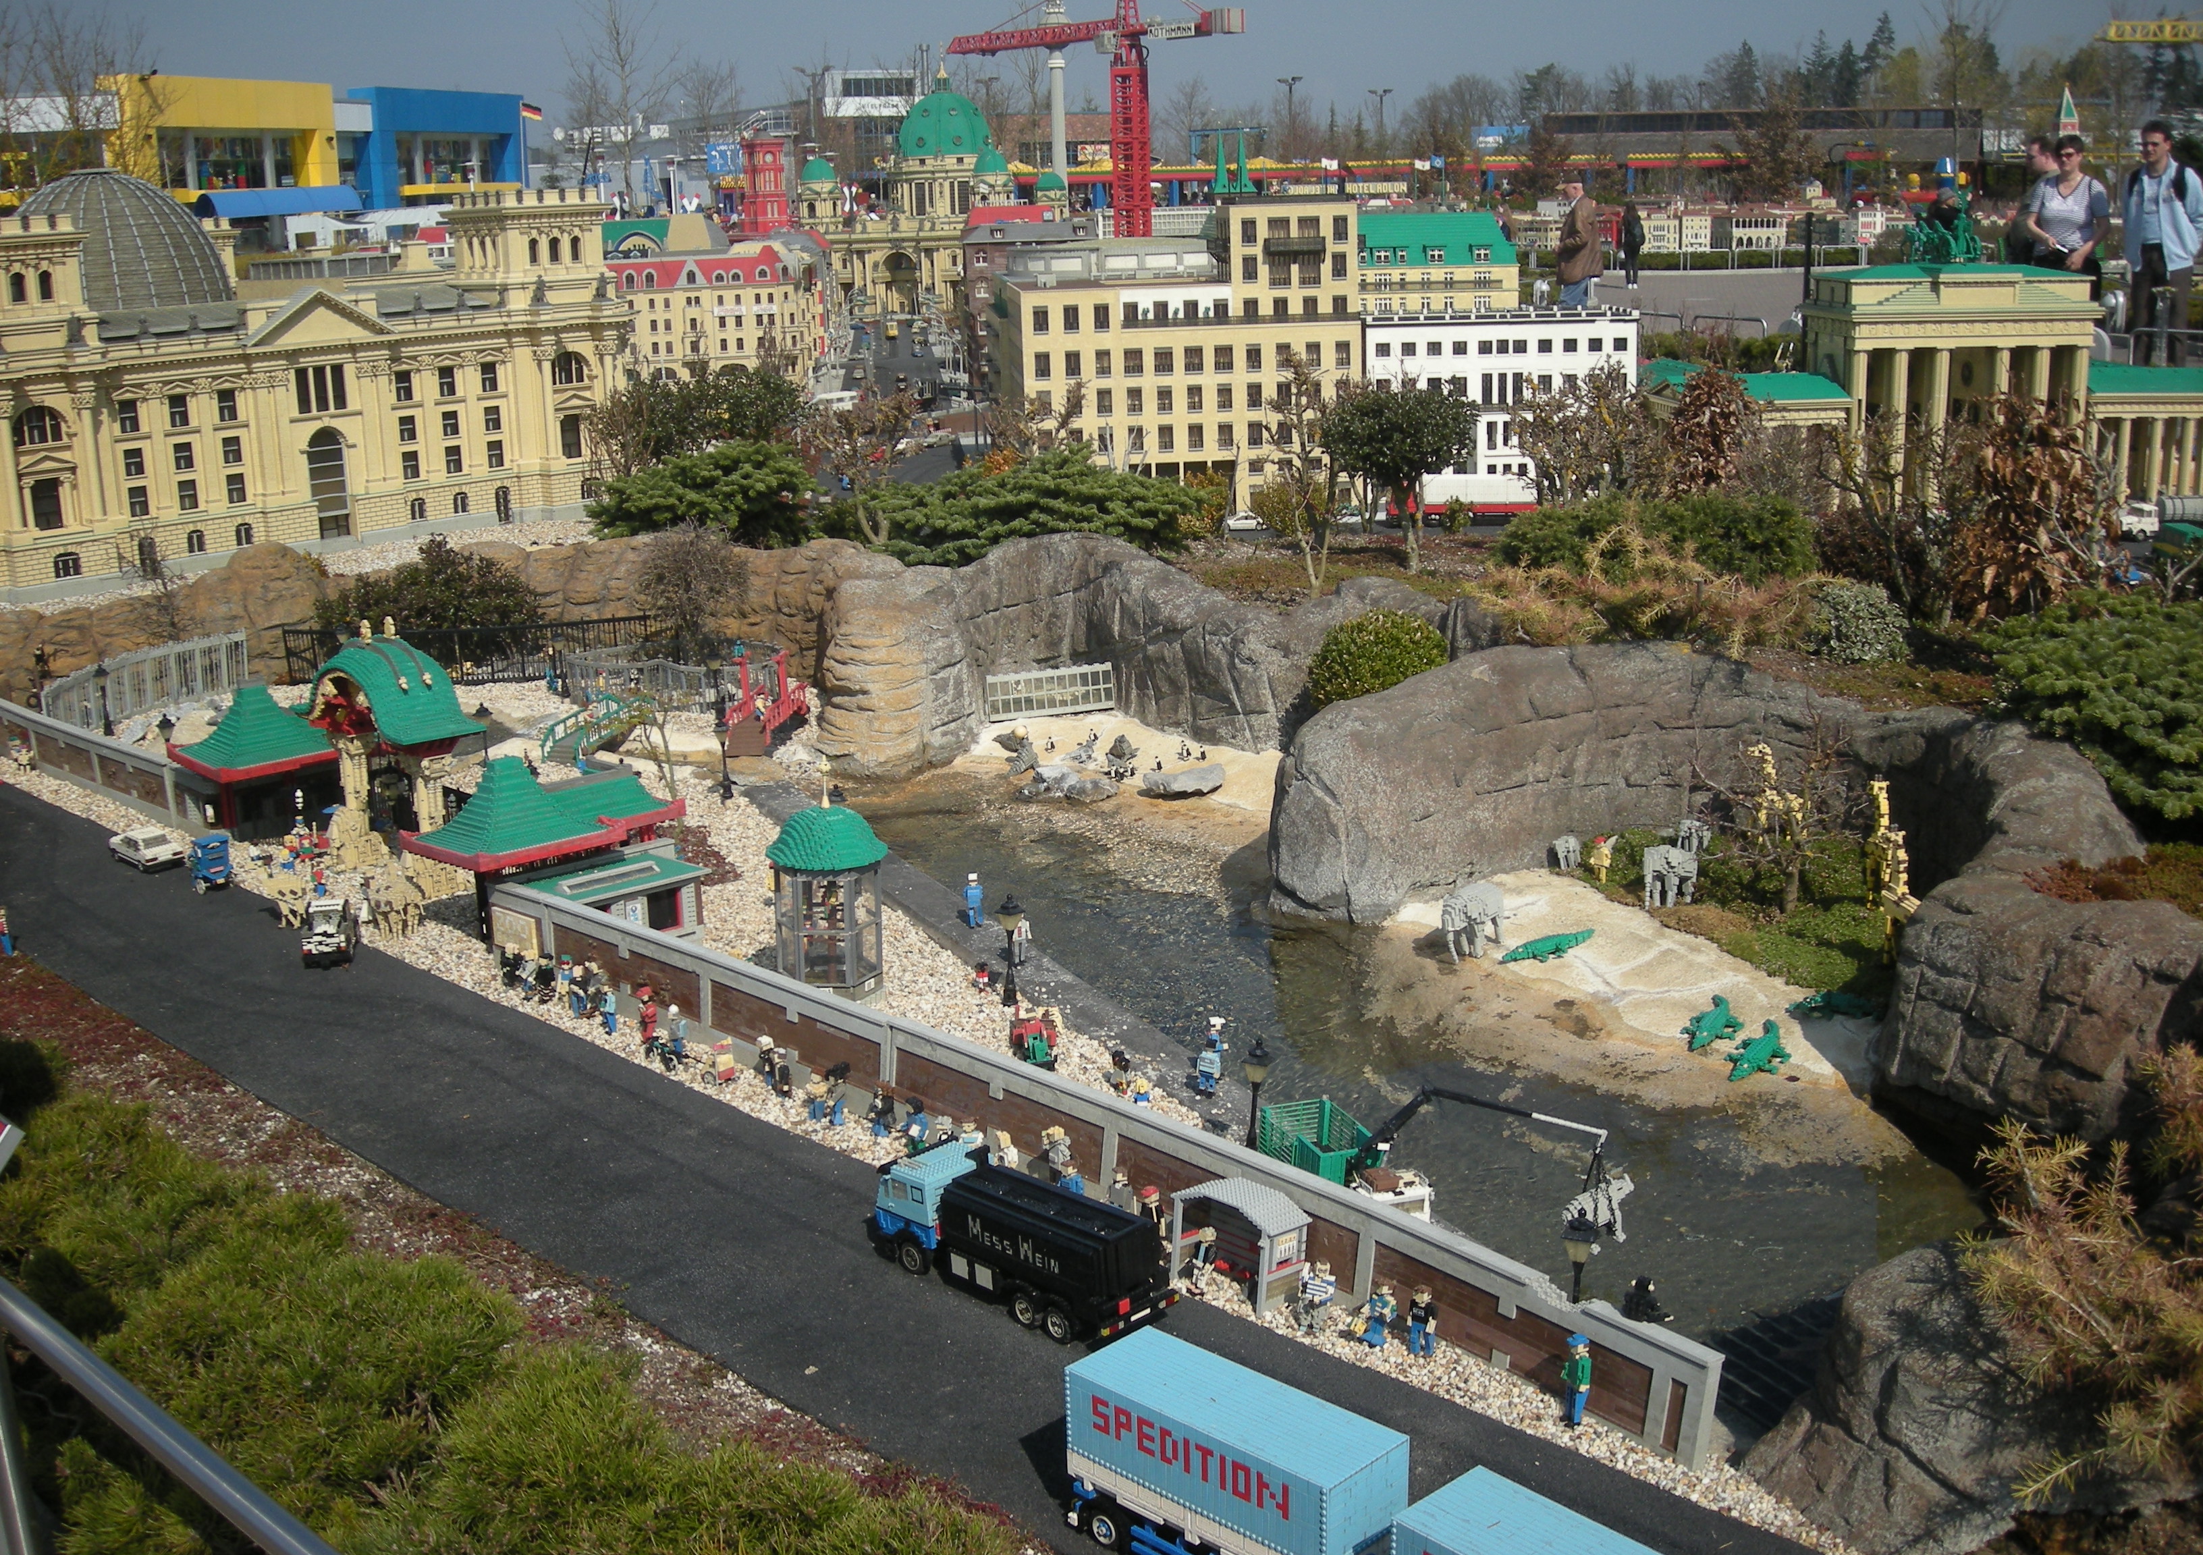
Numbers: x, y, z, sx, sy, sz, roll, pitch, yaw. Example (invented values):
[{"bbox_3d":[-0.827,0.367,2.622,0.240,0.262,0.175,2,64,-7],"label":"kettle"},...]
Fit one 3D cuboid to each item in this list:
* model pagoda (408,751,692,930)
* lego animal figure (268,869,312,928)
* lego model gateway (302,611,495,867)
[{"bbox_3d":[-1.155,0.102,4.676,0.320,0.332,0.520,12,20,43],"label":"model pagoda"},{"bbox_3d":[-1.679,0.251,4.591,0.118,0.110,0.038,12,19,42],"label":"lego animal figure"},{"bbox_3d":[-1.521,-0.059,4.773,0.200,0.557,0.520,-15,20,-42],"label":"lego model gateway"}]

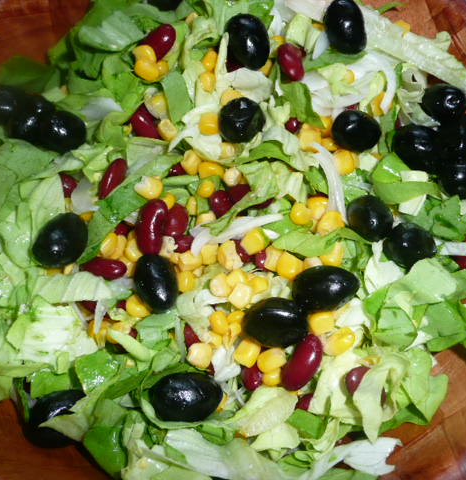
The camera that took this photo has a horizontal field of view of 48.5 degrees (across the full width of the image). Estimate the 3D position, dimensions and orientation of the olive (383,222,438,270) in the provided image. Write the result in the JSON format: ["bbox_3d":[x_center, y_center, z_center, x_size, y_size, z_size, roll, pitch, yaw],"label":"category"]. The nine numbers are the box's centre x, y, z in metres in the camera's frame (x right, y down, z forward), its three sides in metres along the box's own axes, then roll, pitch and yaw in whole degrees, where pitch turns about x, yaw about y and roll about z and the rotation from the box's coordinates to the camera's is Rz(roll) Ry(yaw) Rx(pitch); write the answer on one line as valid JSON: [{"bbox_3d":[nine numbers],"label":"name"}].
[{"bbox_3d":[0.069,0.003,0.204,0.018,0.018,0.022,-42,41,-14],"label":"olive"}]

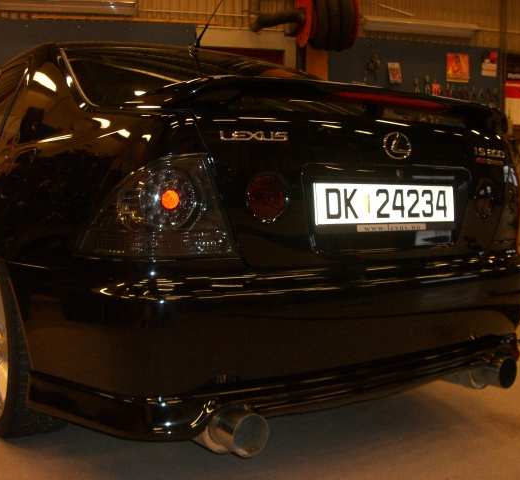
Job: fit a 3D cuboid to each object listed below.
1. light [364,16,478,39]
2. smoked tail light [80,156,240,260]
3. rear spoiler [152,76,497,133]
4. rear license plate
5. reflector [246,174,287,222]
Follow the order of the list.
[{"bbox_3d":[1.977,-2.601,8.600,1.530,0.140,0.180,0,4,-13],"label":"light"},{"bbox_3d":[-0.229,-0.082,1.621,0.355,0.248,0.190,-1,4,-22],"label":"smoked tail light"},{"bbox_3d":[0.305,-0.365,1.981,1.160,0.113,0.250,-2,4,-34],"label":"rear spoiler"},{"bbox_3d":[0.355,-0.098,1.919,0.520,0.110,0.015,-2,-2,-34],"label":"rear license plate"},{"bbox_3d":[0.011,-0.101,1.711,0.116,0.116,0.030,-2,-2,-34],"label":"reflector"}]

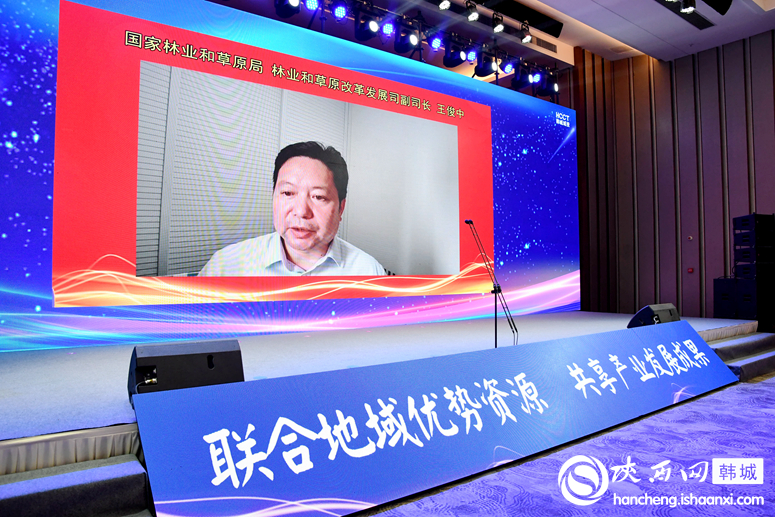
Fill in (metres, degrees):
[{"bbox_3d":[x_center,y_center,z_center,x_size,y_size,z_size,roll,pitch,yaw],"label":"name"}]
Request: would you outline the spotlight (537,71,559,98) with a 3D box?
[{"bbox_3d":[3.562,-3.858,11.507,0.340,0.440,0.340,1,-3,-38],"label":"spotlight"}]

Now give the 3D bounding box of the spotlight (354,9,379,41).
[{"bbox_3d":[-0.360,-3.989,8.827,0.340,0.440,0.340,1,-3,-38],"label":"spotlight"}]

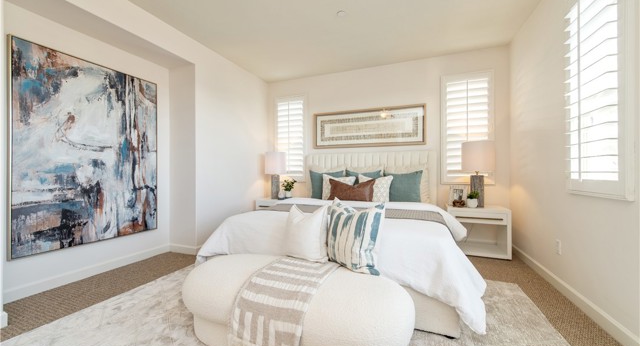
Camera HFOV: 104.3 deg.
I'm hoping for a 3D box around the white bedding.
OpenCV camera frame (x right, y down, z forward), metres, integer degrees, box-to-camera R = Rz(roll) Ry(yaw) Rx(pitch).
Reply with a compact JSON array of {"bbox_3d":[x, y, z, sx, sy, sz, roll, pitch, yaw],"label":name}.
[{"bbox_3d":[0.244,0.666,2.741,2.280,0.580,1.880,0,0,21],"label":"white bedding"}]

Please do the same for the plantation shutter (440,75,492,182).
[{"bbox_3d":[2.045,-0.612,3.451,0.640,1.535,0.060,0,0,21],"label":"plantation shutter"}]

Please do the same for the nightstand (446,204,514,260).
[{"bbox_3d":[2.030,0.750,3.260,0.680,0.585,0.400,0,0,21],"label":"nightstand"}]

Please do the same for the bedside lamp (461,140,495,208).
[{"bbox_3d":[2.032,0.019,3.209,0.374,0.848,0.374,0,0,22],"label":"bedside lamp"}]

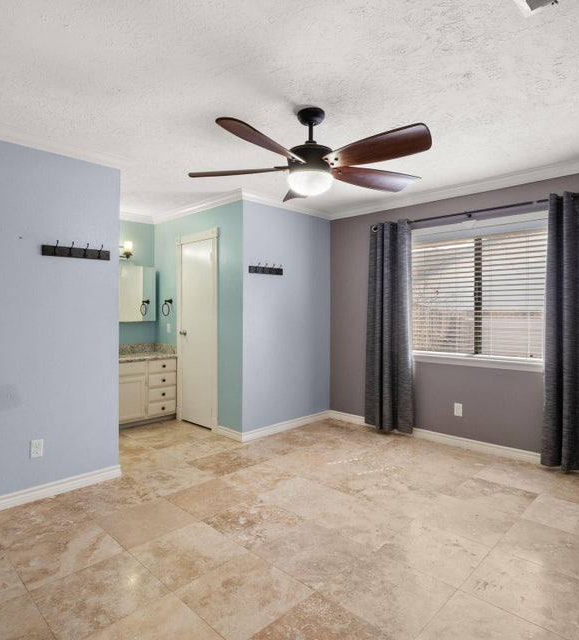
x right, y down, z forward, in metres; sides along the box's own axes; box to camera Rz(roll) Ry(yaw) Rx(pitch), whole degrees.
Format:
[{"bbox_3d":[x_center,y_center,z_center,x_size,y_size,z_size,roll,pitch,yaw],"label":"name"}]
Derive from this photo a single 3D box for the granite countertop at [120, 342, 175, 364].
[{"bbox_3d":[-1.965,0.383,4.397,1.250,0.160,0.540,-1,2,-44],"label":"granite countertop"}]

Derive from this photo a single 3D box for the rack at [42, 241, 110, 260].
[{"bbox_3d":[-1.488,-0.495,2.793,0.452,0.110,0.065,-1,2,-44],"label":"rack"}]

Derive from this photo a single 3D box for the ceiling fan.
[{"bbox_3d":[0.108,-0.966,2.320,1.430,0.480,1.420,1,2,42],"label":"ceiling fan"}]

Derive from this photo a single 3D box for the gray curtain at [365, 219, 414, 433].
[{"bbox_3d":[1.031,0.067,4.075,0.500,2.150,0.140,1,2,42],"label":"gray curtain"}]

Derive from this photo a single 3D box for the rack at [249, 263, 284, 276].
[{"bbox_3d":[-0.208,-0.521,4.013,0.452,0.110,0.065,-1,2,-44],"label":"rack"}]

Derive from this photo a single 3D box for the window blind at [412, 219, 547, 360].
[{"bbox_3d":[1.678,-0.250,3.620,1.240,1.150,0.060,1,2,42],"label":"window blind"}]

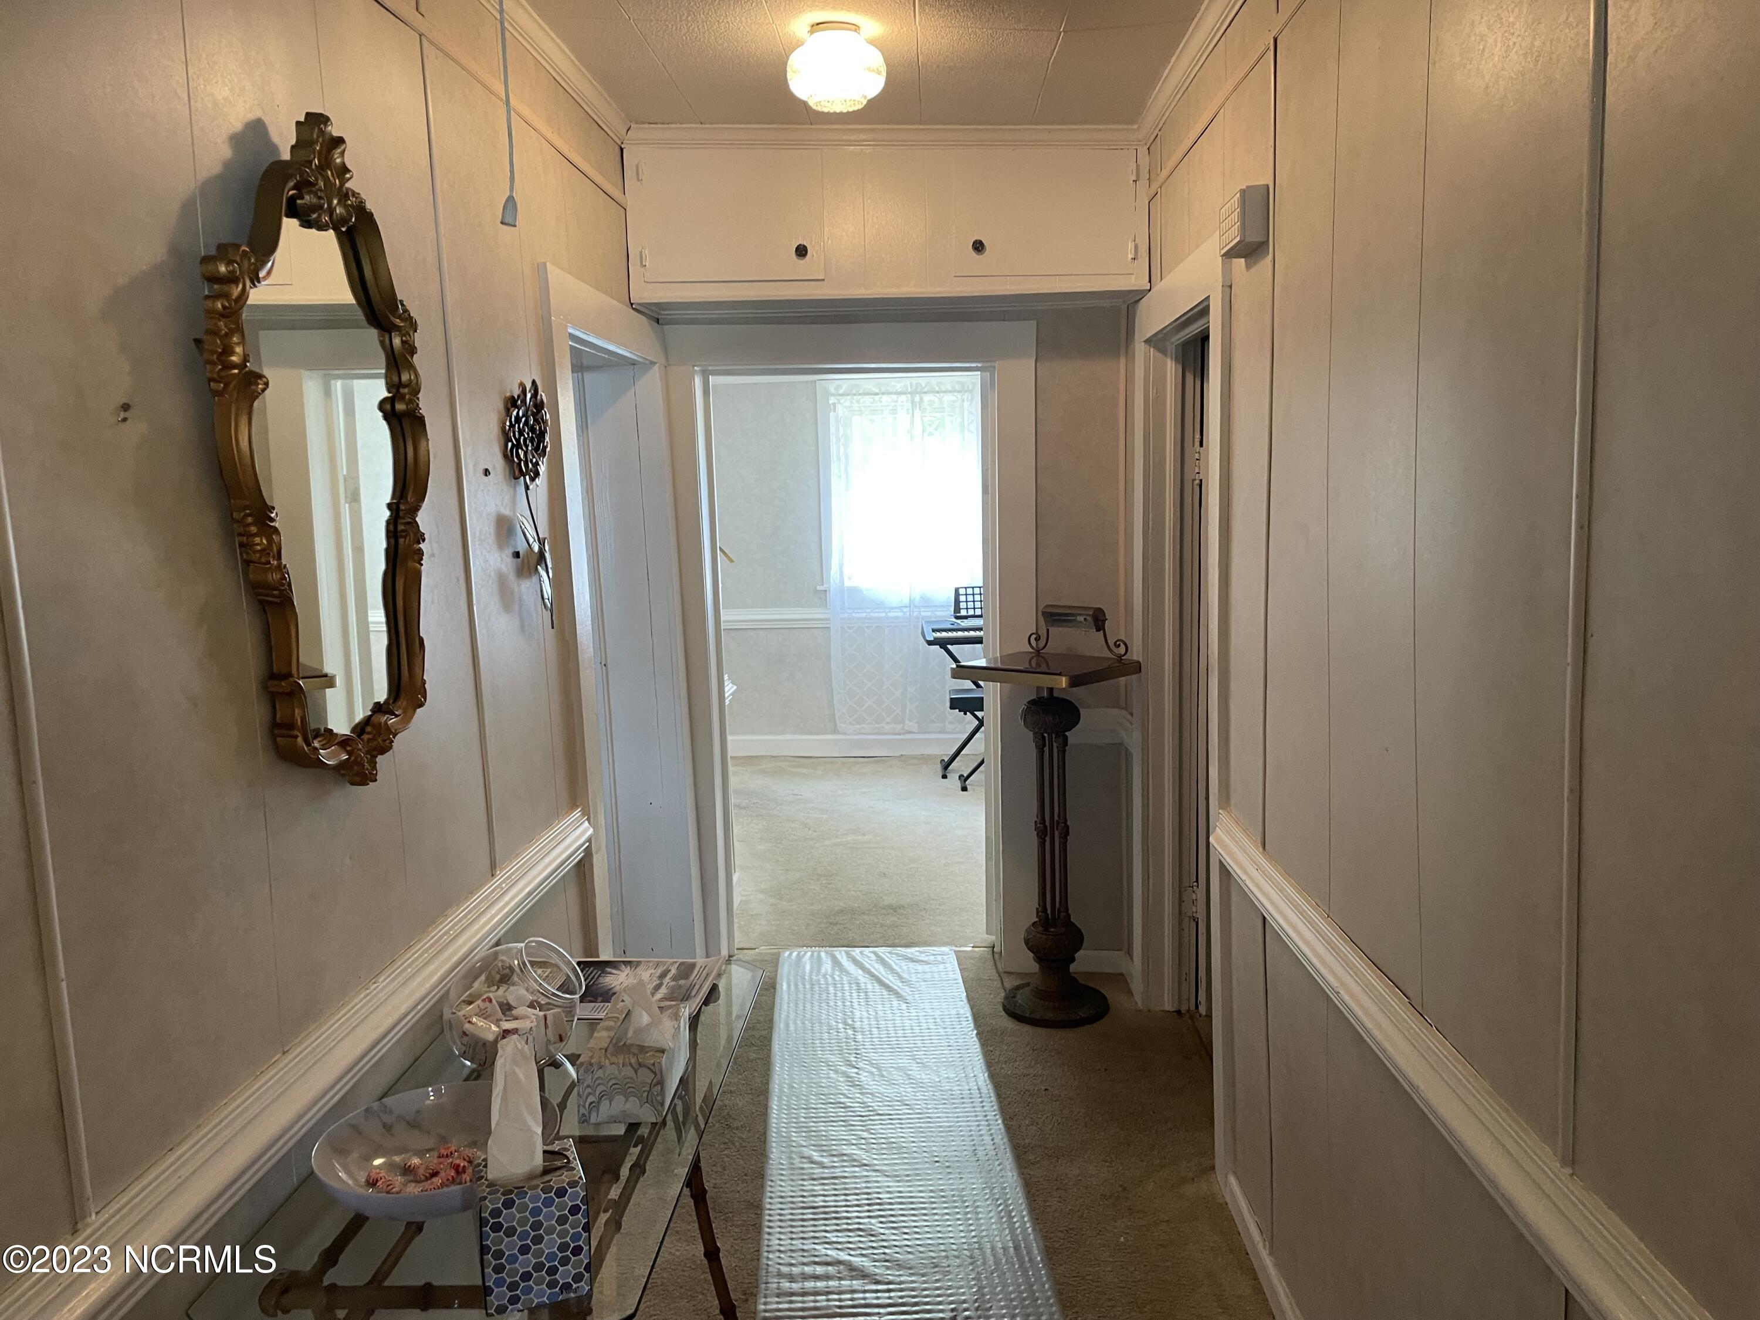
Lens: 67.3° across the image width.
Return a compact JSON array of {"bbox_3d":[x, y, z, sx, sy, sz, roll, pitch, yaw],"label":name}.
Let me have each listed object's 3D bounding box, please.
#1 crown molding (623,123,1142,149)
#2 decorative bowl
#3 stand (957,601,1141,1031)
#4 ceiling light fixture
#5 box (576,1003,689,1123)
[{"bbox_3d":[0.011,-1.480,3.726,1.486,0.055,0.050,0,7,1],"label":"crown molding"},{"bbox_3d":[-0.573,0.656,1.730,0.308,0.075,0.308,-1,7,3],"label":"decorative bowl"},{"bbox_3d":[0.522,0.471,4.120,0.430,1.260,0.380,5,10,43],"label":"stand"},{"bbox_3d":[-0.097,-1.314,2.931,0.218,0.168,0.218,-1,7,3],"label":"ceiling light fixture"},{"bbox_3d":[-0.369,0.607,2.003,0.121,0.090,0.221,-1,7,2],"label":"box"}]

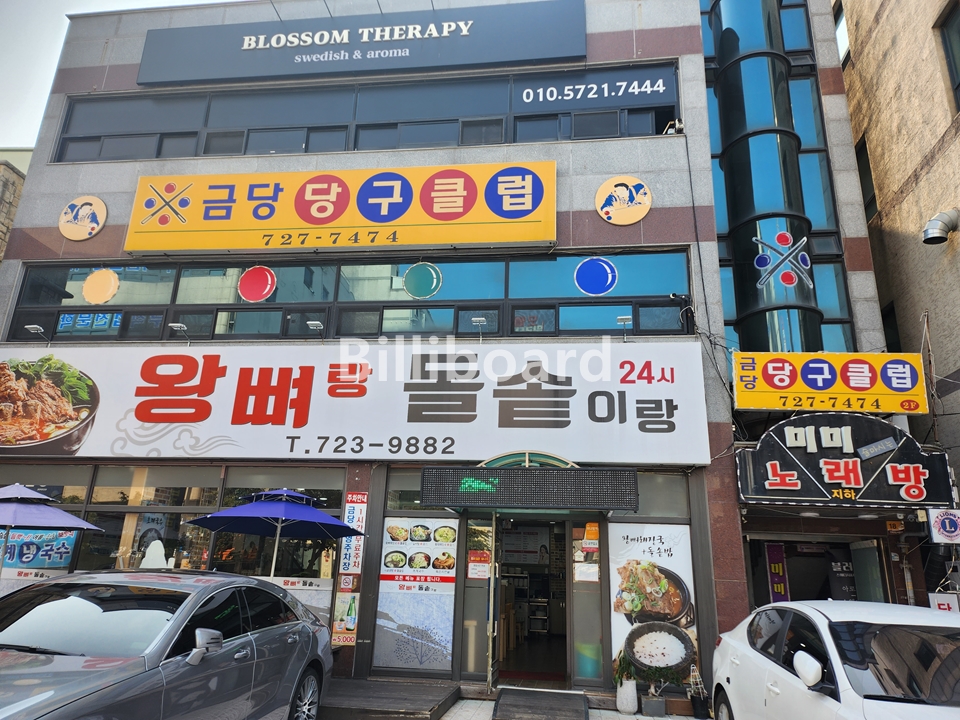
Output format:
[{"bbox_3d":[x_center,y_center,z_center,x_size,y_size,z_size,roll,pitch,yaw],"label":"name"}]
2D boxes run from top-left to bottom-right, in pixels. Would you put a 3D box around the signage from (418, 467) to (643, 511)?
[{"bbox_3d":[0.600,1.603,8.314,2.681,0.488,0.120,0,-18,7],"label":"signage"}]

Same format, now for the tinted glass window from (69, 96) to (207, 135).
[{"bbox_3d":[-6.134,-4.372,11.901,2.653,0.726,0.050,0,-17,7],"label":"tinted glass window"}]

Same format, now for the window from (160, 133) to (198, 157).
[{"bbox_3d":[-5.406,-3.829,11.938,0.660,0.433,0.050,0,-18,7],"label":"window"}]

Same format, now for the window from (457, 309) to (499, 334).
[{"bbox_3d":[-0.024,-0.540,9.197,0.568,0.337,0.080,0,-16,7],"label":"window"}]

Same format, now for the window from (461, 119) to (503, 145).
[{"bbox_3d":[0.024,-3.750,10.921,0.687,0.481,0.050,0,-17,7],"label":"window"}]

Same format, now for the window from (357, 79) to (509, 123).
[{"bbox_3d":[-0.739,-4.013,10.317,2.390,0.703,0.080,0,-16,7],"label":"window"}]

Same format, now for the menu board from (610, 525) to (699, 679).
[{"bbox_3d":[2.185,3.071,8.475,1.030,1.873,0.040,0,-17,7],"label":"menu board"}]

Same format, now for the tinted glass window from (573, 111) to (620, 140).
[{"bbox_3d":[1.856,-3.791,10.712,0.725,0.510,0.050,0,-17,7],"label":"tinted glass window"}]

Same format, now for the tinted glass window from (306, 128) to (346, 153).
[{"bbox_3d":[-2.592,-3.709,11.246,0.639,0.397,0.060,0,-17,7],"label":"tinted glass window"}]

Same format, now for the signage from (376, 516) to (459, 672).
[{"bbox_3d":[-0.816,3.077,8.846,1.044,1.866,0.040,0,-17,7],"label":"signage"}]

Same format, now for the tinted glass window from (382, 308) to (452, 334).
[{"bbox_3d":[-0.928,-0.581,10.059,1.073,0.383,0.060,0,-17,7],"label":"tinted glass window"}]

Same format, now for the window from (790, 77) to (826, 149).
[{"bbox_3d":[5.207,-3.928,10.587,0.387,1.260,0.050,0,-18,7],"label":"window"}]

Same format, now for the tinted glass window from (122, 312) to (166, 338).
[{"bbox_3d":[-5.339,-0.550,10.591,0.708,0.436,0.050,0,-17,7],"label":"tinted glass window"}]

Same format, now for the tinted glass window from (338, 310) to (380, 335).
[{"bbox_3d":[-1.701,-0.531,9.401,0.593,0.359,0.080,0,-16,7],"label":"tinted glass window"}]

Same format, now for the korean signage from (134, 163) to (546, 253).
[{"bbox_3d":[-2.324,-2.442,10.833,7.100,1.400,0.200,0,-18,7],"label":"korean signage"}]

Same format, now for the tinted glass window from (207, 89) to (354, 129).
[{"bbox_3d":[-3.576,-4.507,11.913,2.671,0.669,0.050,0,-18,7],"label":"tinted glass window"}]

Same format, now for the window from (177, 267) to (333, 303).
[{"bbox_3d":[-3.572,-1.181,10.576,2.532,0.577,0.060,0,-17,7],"label":"window"}]

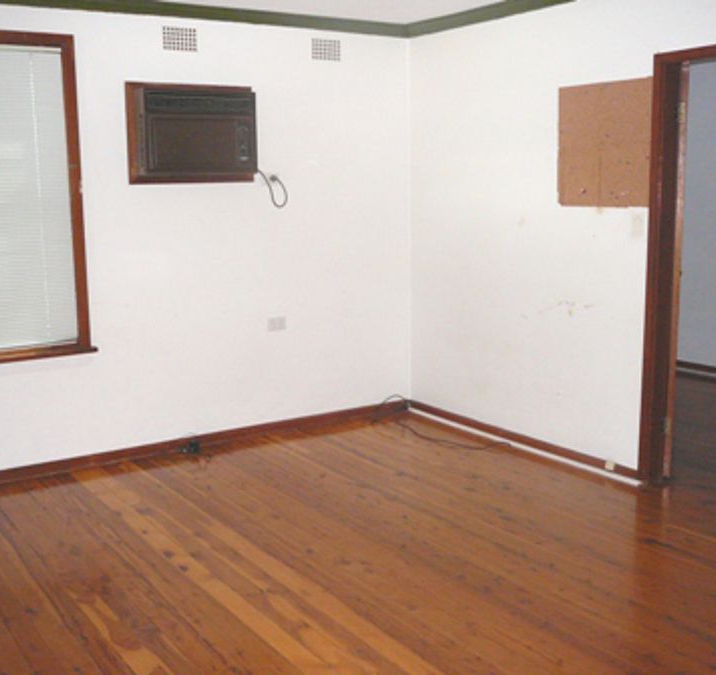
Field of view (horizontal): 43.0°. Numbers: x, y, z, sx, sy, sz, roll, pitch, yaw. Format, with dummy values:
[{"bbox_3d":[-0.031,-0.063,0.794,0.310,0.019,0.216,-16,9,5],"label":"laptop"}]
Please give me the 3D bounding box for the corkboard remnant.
[{"bbox_3d":[1.230,-0.968,4.595,0.012,0.615,0.608,-7,12,-32],"label":"corkboard remnant"}]

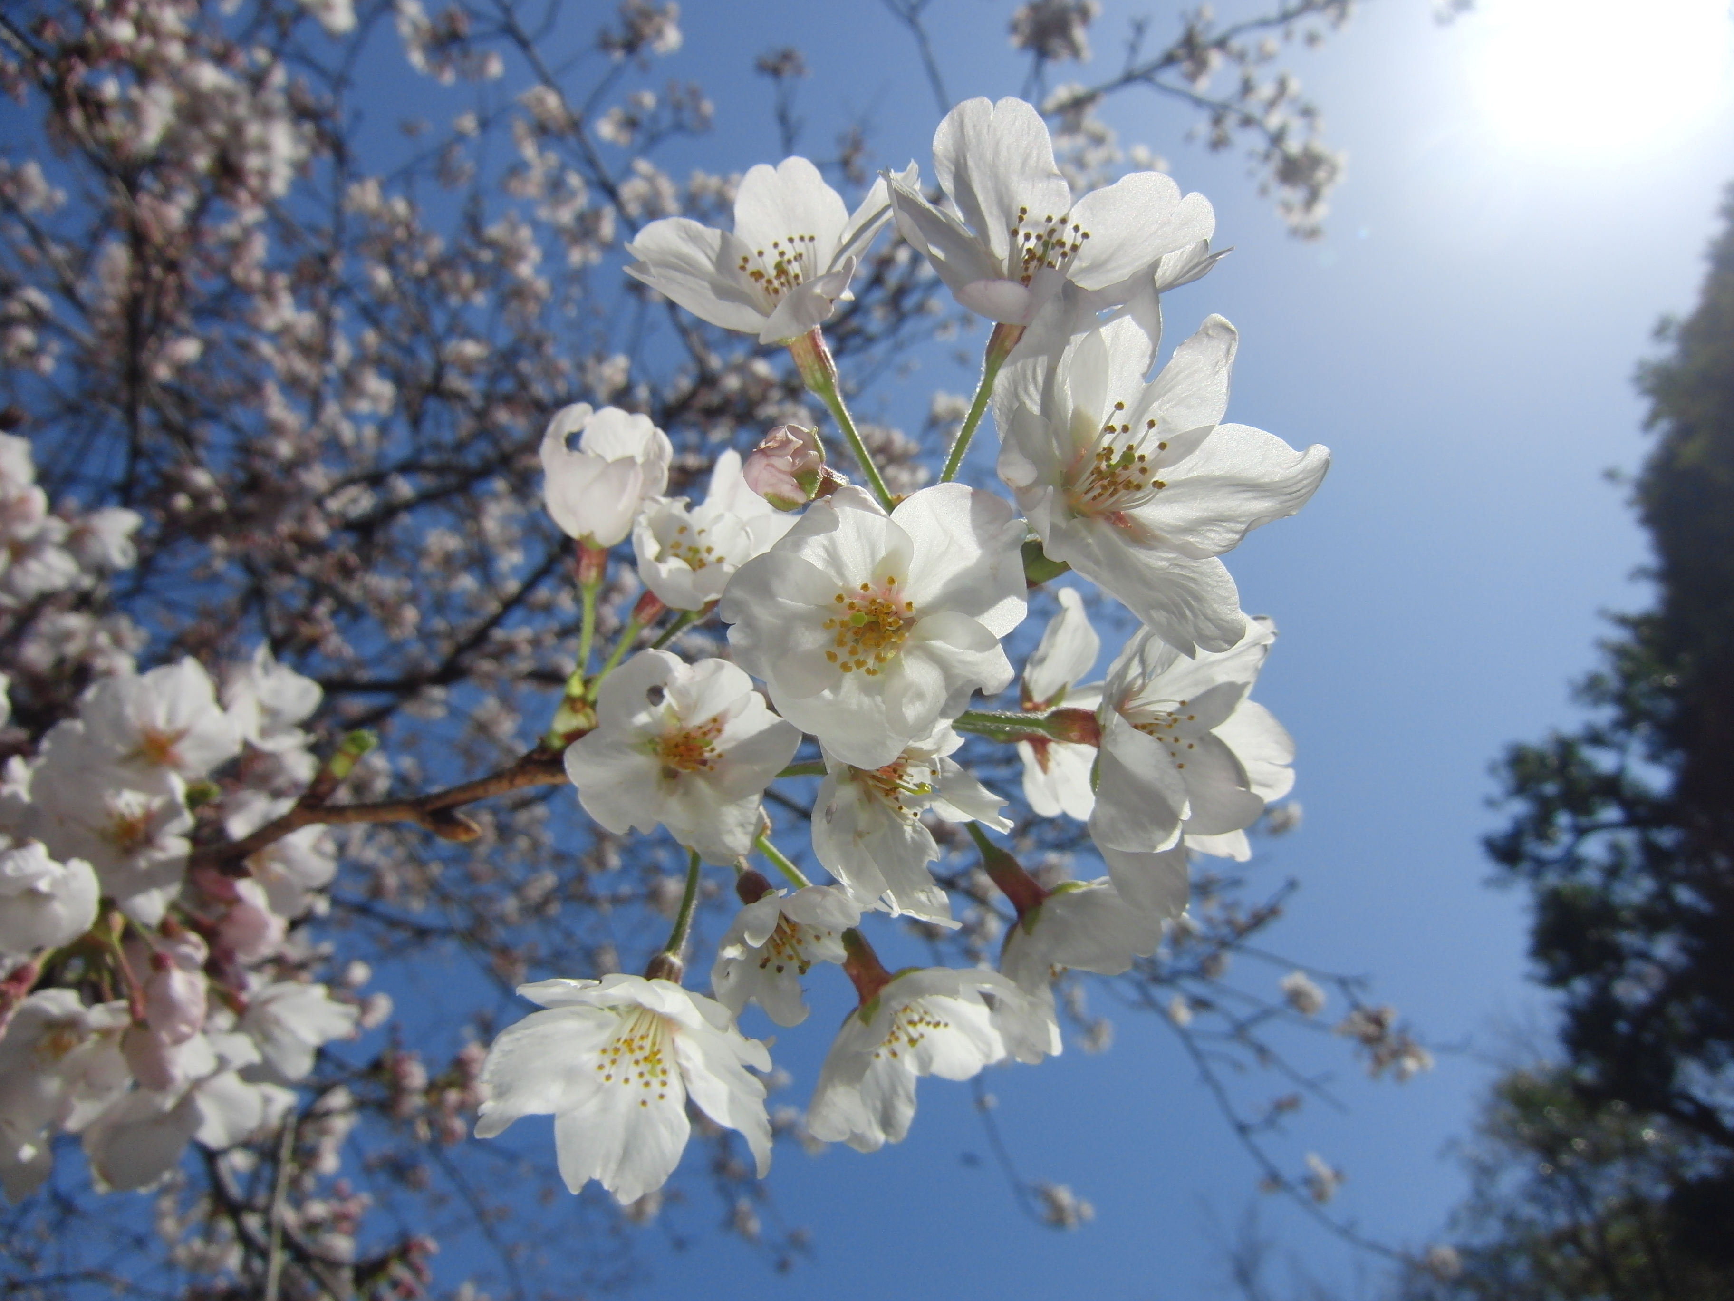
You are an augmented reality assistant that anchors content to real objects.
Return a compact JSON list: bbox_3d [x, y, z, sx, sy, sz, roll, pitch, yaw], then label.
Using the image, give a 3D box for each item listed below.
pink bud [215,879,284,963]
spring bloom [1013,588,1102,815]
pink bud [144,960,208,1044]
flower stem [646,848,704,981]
[{"bbox_3d":[-0.128,0.057,0.250,0.015,0.013,0.013,22,-33,34],"label":"pink bud"},{"bbox_3d":[0.028,0.007,0.162,0.015,0.031,0.028,0,-25,-30],"label":"spring bloom"},{"bbox_3d":[-0.119,0.061,0.207,0.011,0.015,0.011,-3,-9,0],"label":"pink bud"},{"bbox_3d":[-0.024,0.033,0.152,0.004,0.018,0.004,14,-6,0],"label":"flower stem"}]

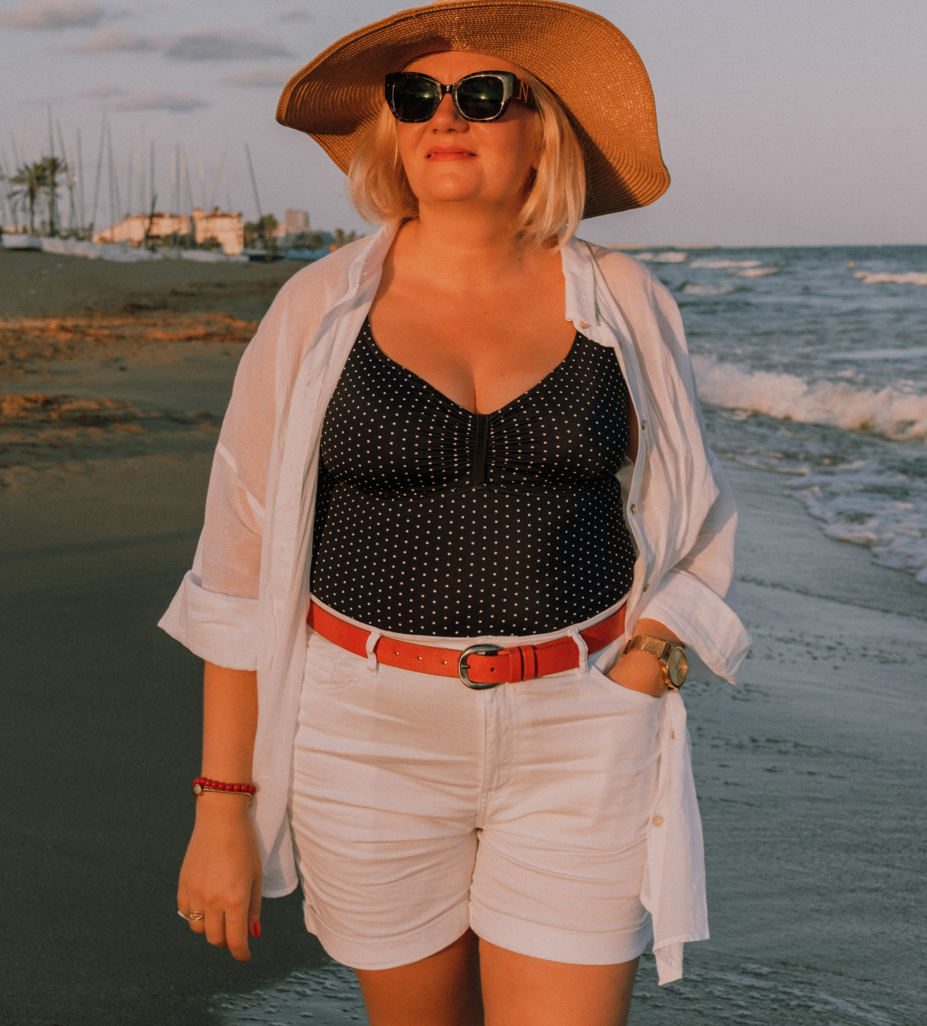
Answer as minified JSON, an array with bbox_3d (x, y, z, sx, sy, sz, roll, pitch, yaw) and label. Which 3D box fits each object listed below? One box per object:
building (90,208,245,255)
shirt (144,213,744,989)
[{"bbox_3d":[-47.845,-45.500,350.000,24.500,7.800,12.000,-2,7,-11],"label":"building"},{"bbox_3d":[-0.009,0.104,2.360,0.640,0.840,0.360,0,7,2],"label":"shirt"}]

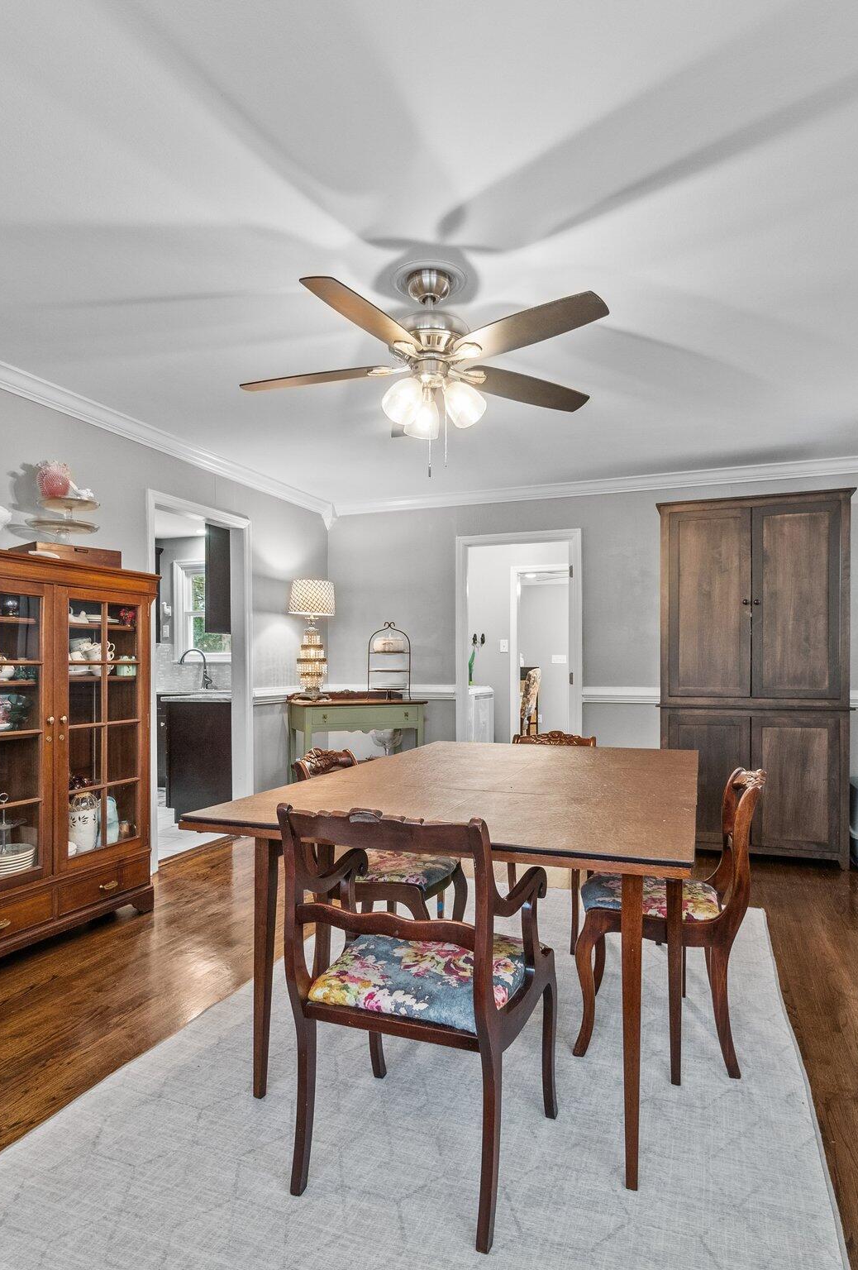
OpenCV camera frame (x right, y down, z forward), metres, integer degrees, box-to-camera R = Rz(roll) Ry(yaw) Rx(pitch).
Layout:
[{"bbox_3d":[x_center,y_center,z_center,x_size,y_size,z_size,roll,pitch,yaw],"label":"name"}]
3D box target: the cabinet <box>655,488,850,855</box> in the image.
[{"bbox_3d":[2.036,0.263,4.368,1.080,2.205,0.490,-1,-3,22],"label":"cabinet"}]

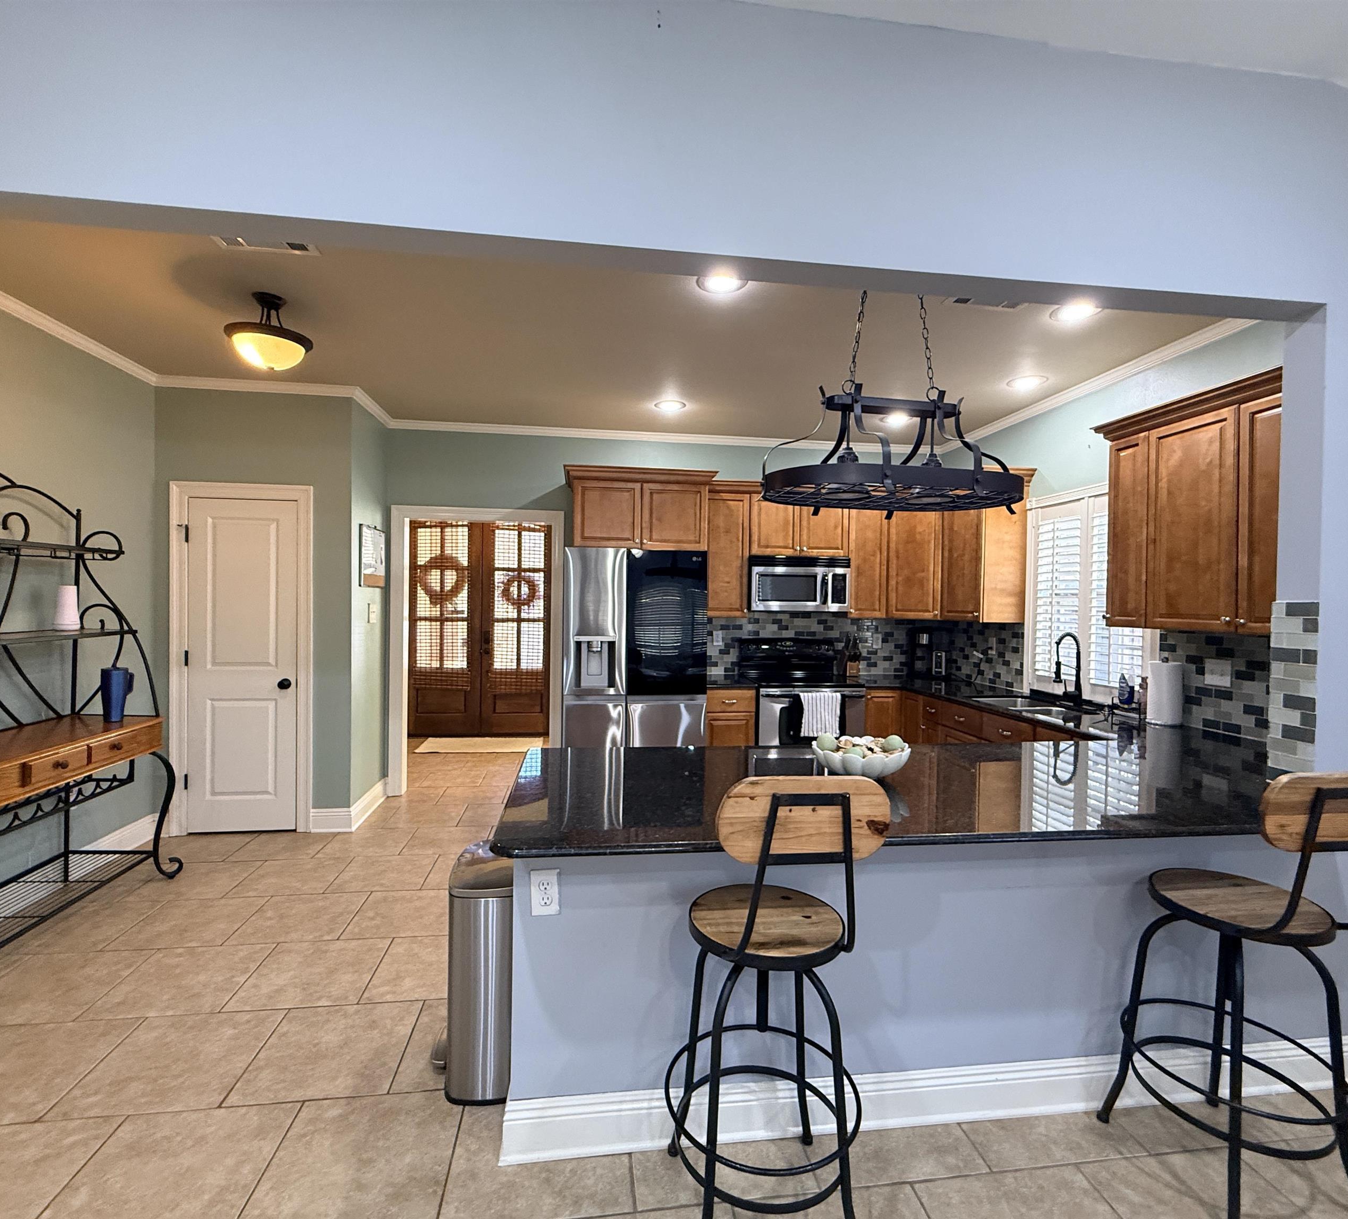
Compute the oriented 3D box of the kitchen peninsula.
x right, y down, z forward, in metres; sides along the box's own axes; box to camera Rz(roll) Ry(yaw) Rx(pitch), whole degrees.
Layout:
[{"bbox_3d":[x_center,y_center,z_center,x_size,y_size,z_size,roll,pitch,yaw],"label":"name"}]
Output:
[{"bbox_3d":[0.741,0.992,2.081,2.475,0.910,1.030,1,1,-8],"label":"kitchen peninsula"}]

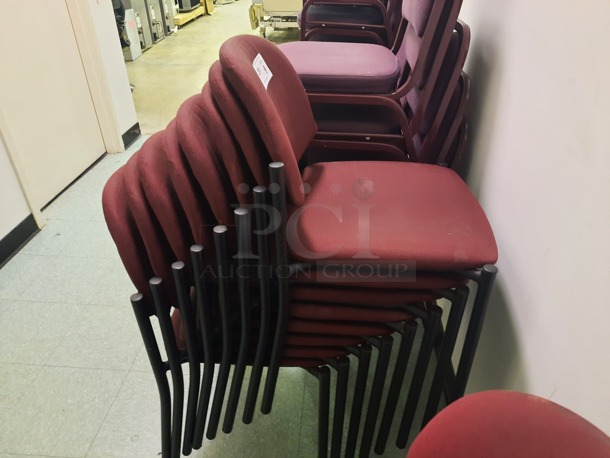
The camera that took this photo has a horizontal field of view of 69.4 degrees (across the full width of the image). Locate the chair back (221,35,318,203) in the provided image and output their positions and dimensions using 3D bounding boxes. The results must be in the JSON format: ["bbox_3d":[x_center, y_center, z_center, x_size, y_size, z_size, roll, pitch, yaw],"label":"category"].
[{"bbox_3d":[-0.060,-0.248,0.885,0.090,0.290,0.420,-12,31,13],"label":"chair back"}]

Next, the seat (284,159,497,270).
[{"bbox_3d":[0.178,-0.059,0.978,0.415,0.060,0.420,2,33,4],"label":"seat"}]

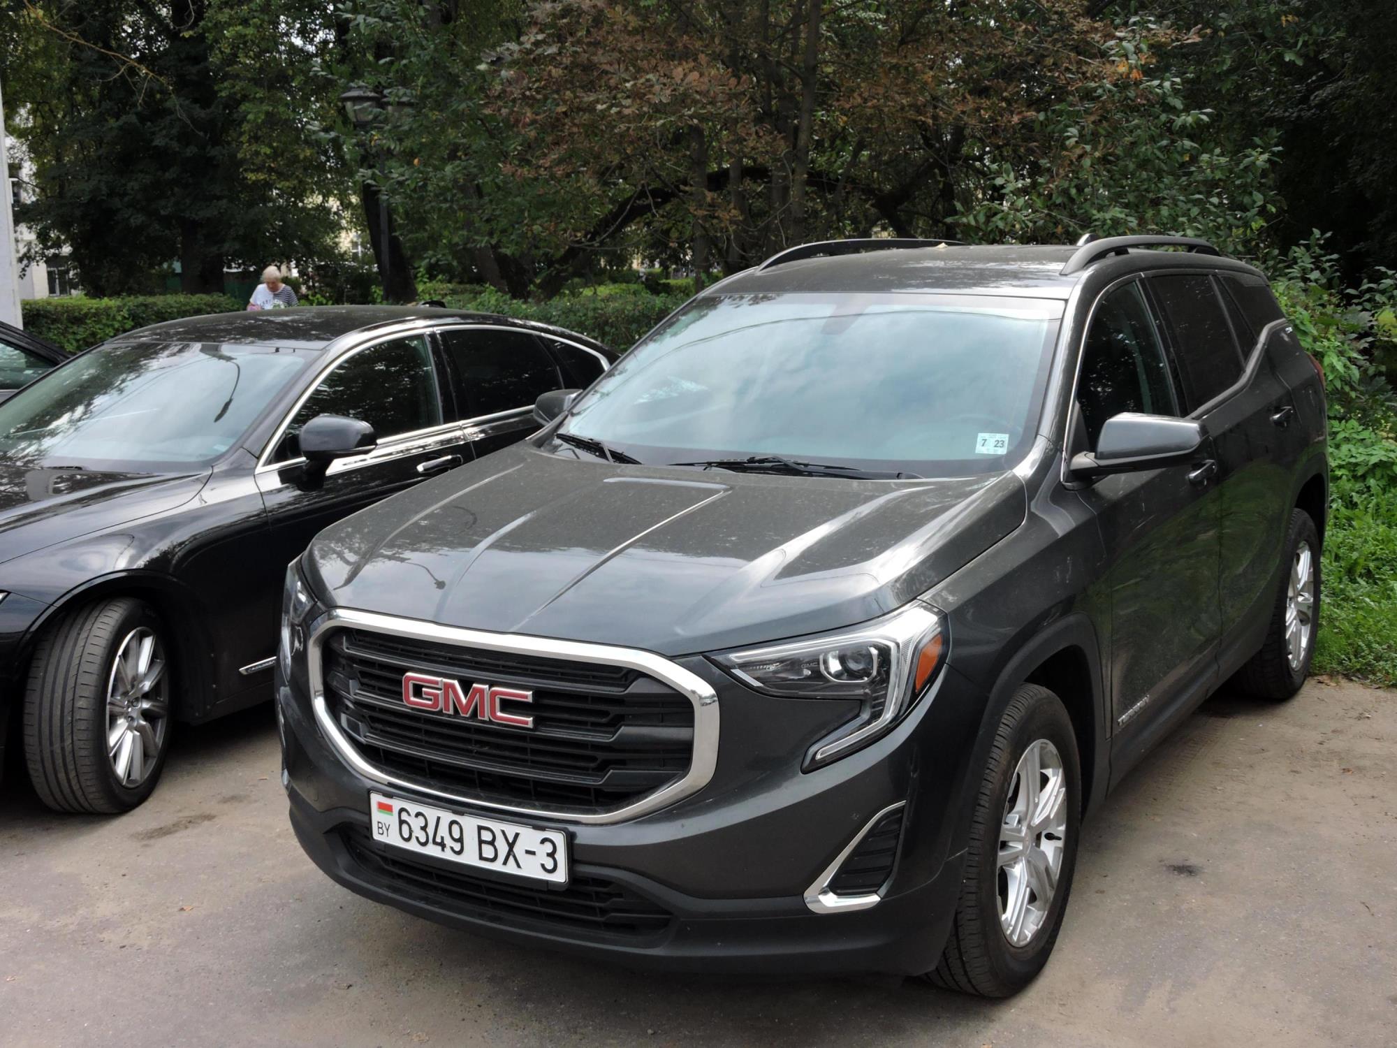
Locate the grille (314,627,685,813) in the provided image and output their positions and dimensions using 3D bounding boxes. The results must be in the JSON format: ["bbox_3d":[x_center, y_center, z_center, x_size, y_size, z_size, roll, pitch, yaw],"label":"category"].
[{"bbox_3d":[-0.447,0.407,3.346,0.990,0.335,0.140,5,12,32],"label":"grille"}]

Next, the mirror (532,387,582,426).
[{"bbox_3d":[-0.493,-0.349,4.994,0.220,0.160,0.210,5,12,32],"label":"mirror"}]

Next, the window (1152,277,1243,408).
[{"bbox_3d":[1.582,-0.585,5.081,0.050,0.420,0.730,-21,-3,34],"label":"window"}]

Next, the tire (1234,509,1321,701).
[{"bbox_3d":[2.124,0.291,5.999,0.225,0.720,0.720,5,12,32],"label":"tire"}]

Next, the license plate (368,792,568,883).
[{"bbox_3d":[-0.482,0.644,3.329,0.525,0.114,0.020,5,12,32],"label":"license plate"}]

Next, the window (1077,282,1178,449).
[{"bbox_3d":[1.130,-0.446,4.363,0.050,0.431,0.850,-21,-3,34],"label":"window"}]

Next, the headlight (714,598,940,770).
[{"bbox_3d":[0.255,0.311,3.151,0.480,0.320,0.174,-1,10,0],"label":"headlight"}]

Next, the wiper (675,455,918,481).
[{"bbox_3d":[0.229,-0.143,4.092,0.700,0.060,0.090,5,12,32],"label":"wiper"}]

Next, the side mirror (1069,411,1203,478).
[{"bbox_3d":[1.094,-0.195,3.988,0.250,0.168,0.220,5,12,32],"label":"side mirror"}]

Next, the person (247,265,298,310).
[{"bbox_3d":[-4.065,-1.692,15.636,0.540,1.600,0.400,-4,10,-14],"label":"person"}]

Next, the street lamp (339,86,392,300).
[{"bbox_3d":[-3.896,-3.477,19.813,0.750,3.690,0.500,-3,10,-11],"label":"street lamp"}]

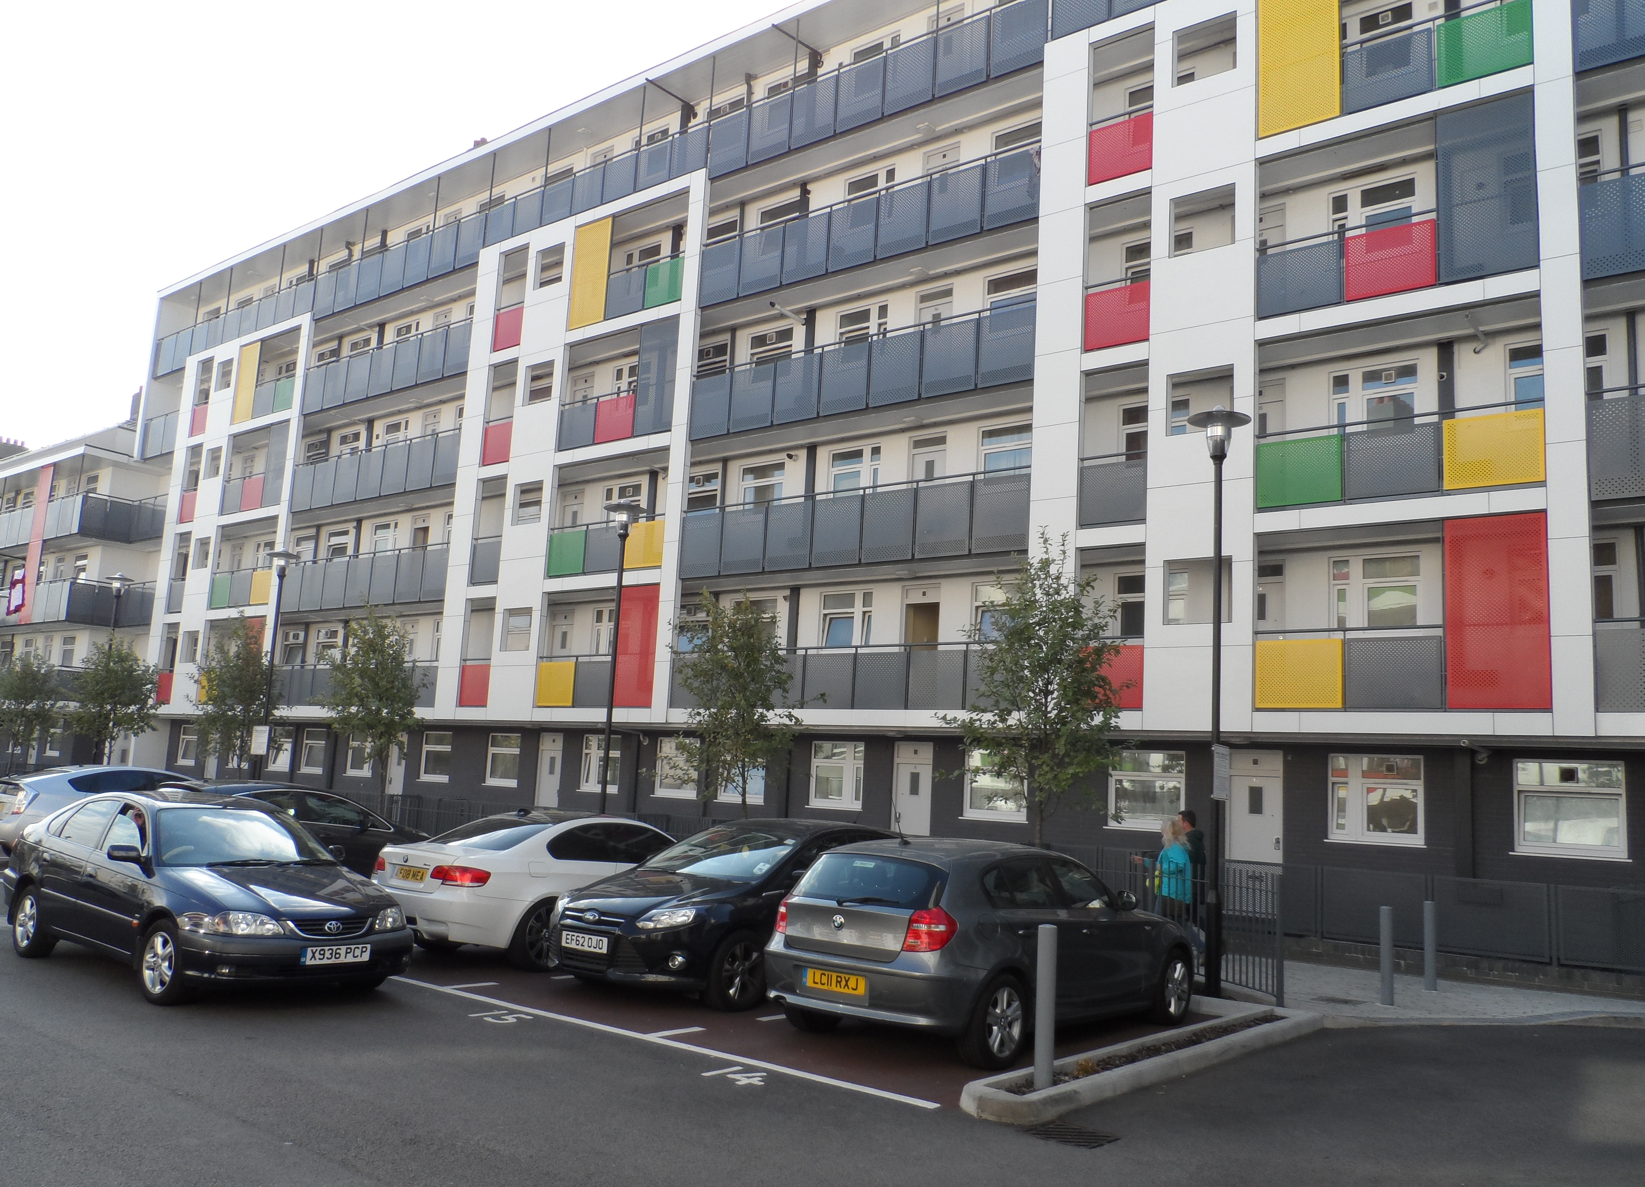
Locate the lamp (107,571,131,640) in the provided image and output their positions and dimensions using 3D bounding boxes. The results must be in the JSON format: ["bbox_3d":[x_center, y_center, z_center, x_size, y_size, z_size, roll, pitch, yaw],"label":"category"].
[{"bbox_3d":[-16.055,2.275,27.482,0.640,5.560,0.640,-4,-11,38],"label":"lamp"}]

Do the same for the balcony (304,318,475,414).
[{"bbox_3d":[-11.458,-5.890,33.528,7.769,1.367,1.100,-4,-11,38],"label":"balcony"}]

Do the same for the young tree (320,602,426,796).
[{"bbox_3d":[-7.439,2.299,20.317,1.650,4.227,1.650,-4,-11,38],"label":"young tree"}]

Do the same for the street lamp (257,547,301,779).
[{"bbox_3d":[-10.010,1.860,22.185,0.610,5.484,0.610,-4,-11,38],"label":"street lamp"}]

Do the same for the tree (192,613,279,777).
[{"bbox_3d":[-12.353,2.677,25.936,1.800,4.800,1.800,-4,-11,38],"label":"tree"}]

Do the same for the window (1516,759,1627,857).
[{"bbox_3d":[9.747,2.798,16.094,1.277,1.205,0.120,-4,-11,38],"label":"window"}]

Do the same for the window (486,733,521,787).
[{"bbox_3d":[-7.510,3.959,29.291,1.183,1.241,0.120,-4,-11,38],"label":"window"}]

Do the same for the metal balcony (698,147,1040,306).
[{"bbox_3d":[0.604,-6.979,23.889,8.094,1.439,0.120,-4,-11,38],"label":"metal balcony"}]

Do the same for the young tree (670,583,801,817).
[{"bbox_3d":[-1.132,1.972,15.452,1.633,4.146,1.633,3,-9,0],"label":"young tree"}]

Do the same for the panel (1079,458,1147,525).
[{"bbox_3d":[4.492,-1.537,19.118,1.100,0.991,0.060,-4,-11,38],"label":"panel"}]

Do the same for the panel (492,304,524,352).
[{"bbox_3d":[-7.785,-6.546,30.674,1.125,0.972,0.060,-4,-11,38],"label":"panel"}]

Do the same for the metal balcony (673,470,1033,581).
[{"bbox_3d":[0.293,-1.184,22.785,7.988,1.399,0.100,-4,-11,38],"label":"metal balcony"}]

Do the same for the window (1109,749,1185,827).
[{"bbox_3d":[5.111,3.105,19.473,1.244,1.217,0.100,-4,-11,38],"label":"window"}]

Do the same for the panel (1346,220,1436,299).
[{"bbox_3d":[8.031,-4.705,17.478,1.192,0.958,0.050,-4,-11,38],"label":"panel"}]

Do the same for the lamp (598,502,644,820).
[{"bbox_3d":[-2.914,1.416,16.686,0.610,5.464,0.610,-4,-11,38],"label":"lamp"}]

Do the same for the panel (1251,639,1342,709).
[{"bbox_3d":[6.634,1.127,17.196,1.180,0.951,0.050,-4,-11,38],"label":"panel"}]

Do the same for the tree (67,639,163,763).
[{"bbox_3d":[-15.204,2.931,26.430,1.850,3.976,1.850,-4,-11,38],"label":"tree"}]

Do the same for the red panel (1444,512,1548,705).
[{"bbox_3d":[8.615,0.237,15.779,1.171,2.478,0.050,-4,-11,38],"label":"red panel"}]

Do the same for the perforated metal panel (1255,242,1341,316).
[{"bbox_3d":[7.034,-4.643,18.264,1.188,0.980,0.050,-4,-11,38],"label":"perforated metal panel"}]

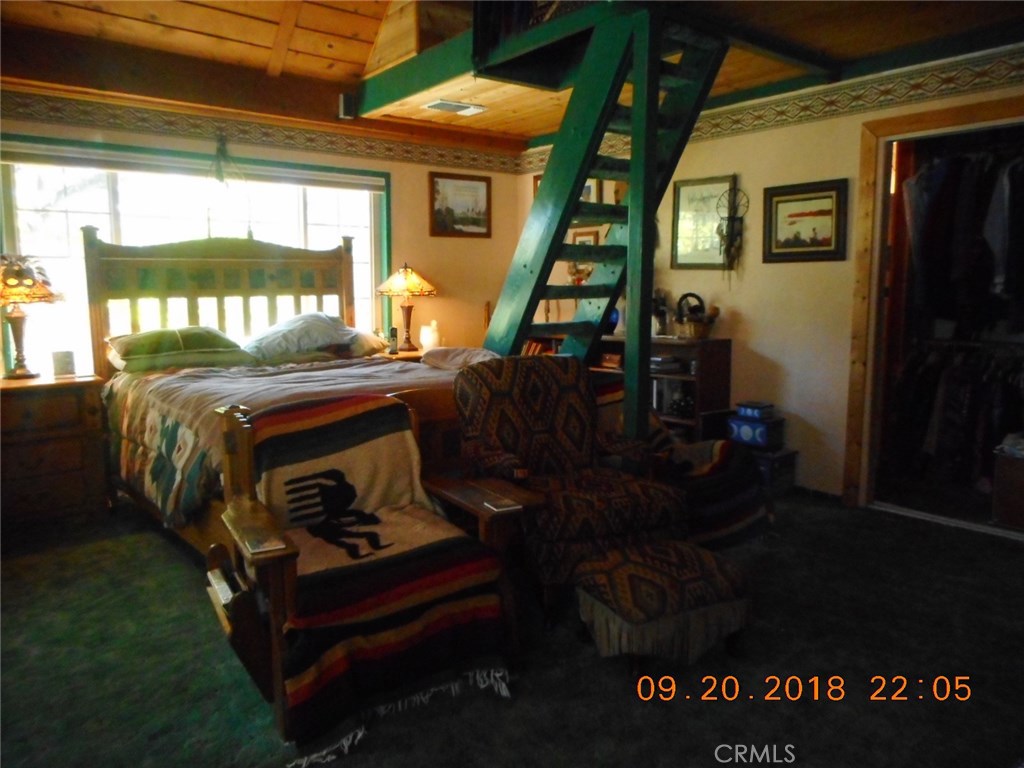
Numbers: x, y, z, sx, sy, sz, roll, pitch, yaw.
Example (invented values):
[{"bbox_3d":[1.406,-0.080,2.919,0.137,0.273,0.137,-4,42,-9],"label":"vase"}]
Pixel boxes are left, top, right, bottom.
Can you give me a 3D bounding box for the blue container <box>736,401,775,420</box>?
[{"bbox_3d":[1.487,0.175,4.512,0.120,0.085,0.155,-7,10,-40],"label":"blue container"}]

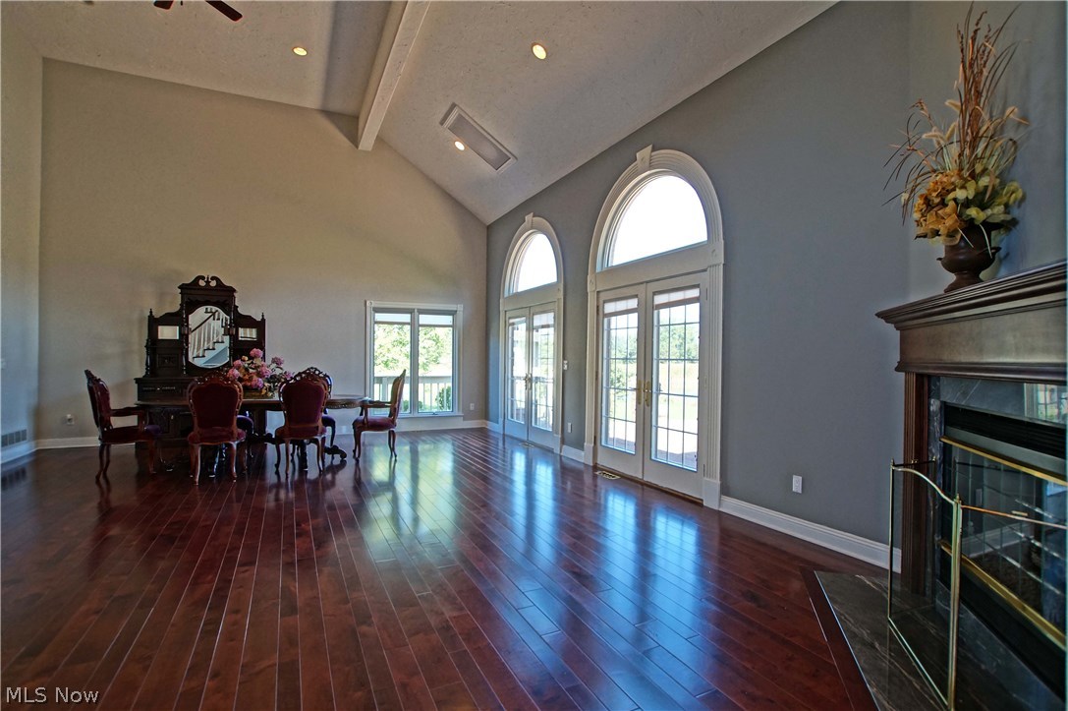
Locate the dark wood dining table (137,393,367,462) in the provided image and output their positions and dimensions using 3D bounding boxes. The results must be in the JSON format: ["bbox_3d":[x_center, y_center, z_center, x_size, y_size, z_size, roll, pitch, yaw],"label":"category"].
[{"bbox_3d":[-3.163,0.880,5.560,2.240,0.760,0.950,1,0,-28],"label":"dark wood dining table"}]

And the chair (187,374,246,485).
[{"bbox_3d":[-3.230,0.711,4.859,0.500,1.090,0.570,1,0,-28],"label":"chair"}]

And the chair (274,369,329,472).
[{"bbox_3d":[-2.576,0.726,5.313,0.500,1.080,0.580,1,0,-28],"label":"chair"}]

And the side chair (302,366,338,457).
[{"bbox_3d":[-2.969,0.725,6.349,0.500,1.080,0.580,1,0,-28],"label":"side chair"}]

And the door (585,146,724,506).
[{"bbox_3d":[1.144,-0.408,4.925,0.140,3.440,2.050,1,0,-28],"label":"door"}]

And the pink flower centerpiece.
[{"bbox_3d":[-3.181,0.209,5.515,0.680,0.570,0.500,1,0,-28],"label":"pink flower centerpiece"}]

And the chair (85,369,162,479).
[{"bbox_3d":[-4.324,0.698,5.034,0.620,1.090,0.570,1,0,-30],"label":"chair"}]

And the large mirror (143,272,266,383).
[{"bbox_3d":[-4.598,-0.404,6.714,1.400,1.470,0.320,1,0,-28],"label":"large mirror"}]

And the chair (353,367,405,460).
[{"bbox_3d":[-1.989,0.731,6.092,0.630,1.090,0.580,1,0,-28],"label":"chair"}]

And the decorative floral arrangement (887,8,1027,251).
[{"bbox_3d":[1.719,-0.892,1.919,0.500,1.080,0.660,1,0,19],"label":"decorative floral arrangement"}]

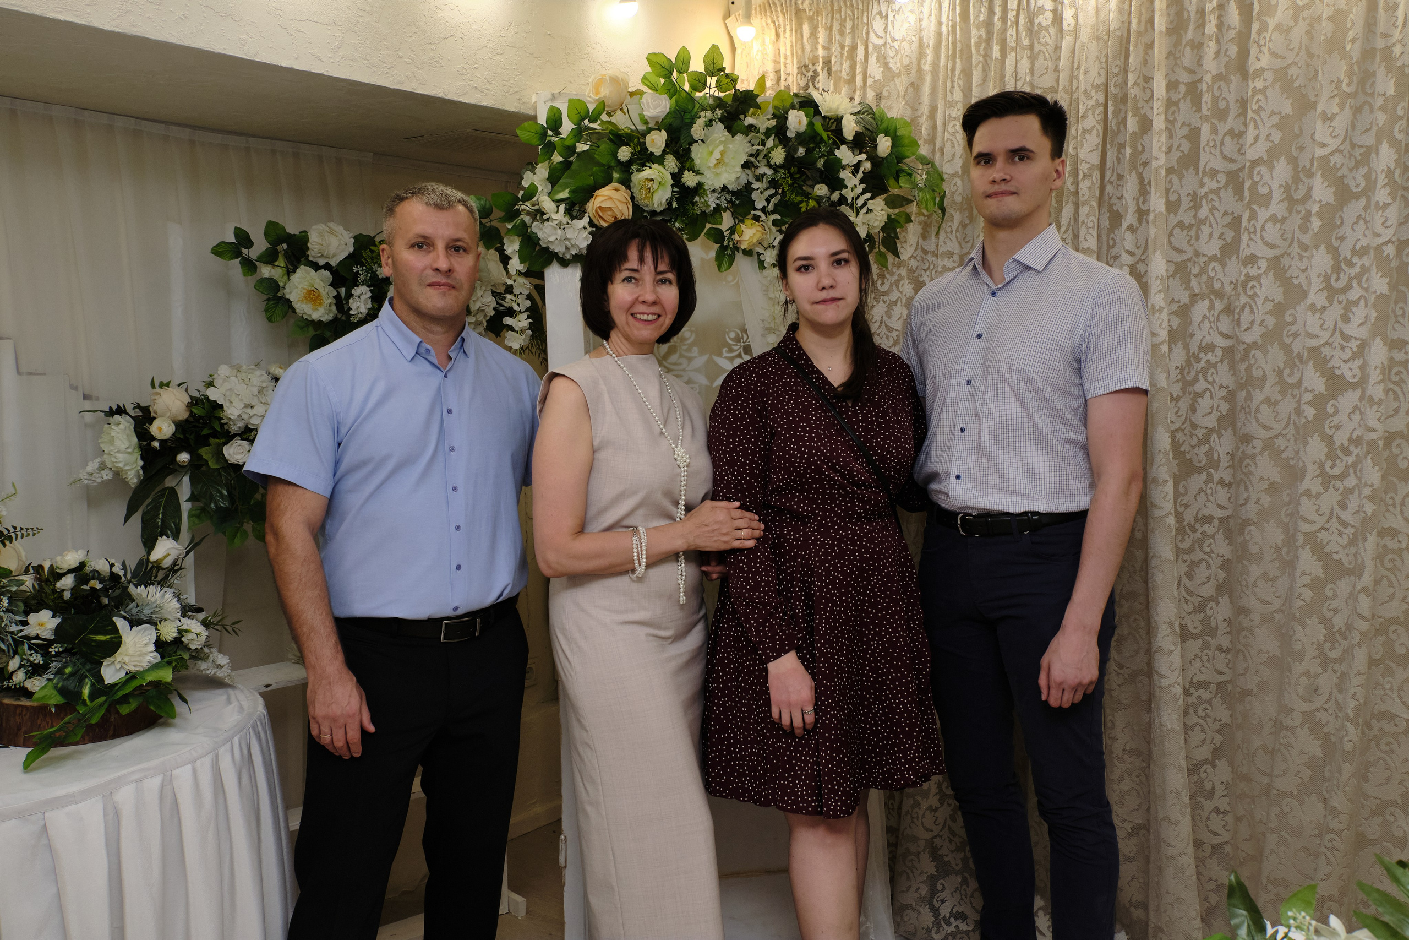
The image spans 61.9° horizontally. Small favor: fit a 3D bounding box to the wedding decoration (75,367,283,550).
[{"bbox_3d":[-1.047,-0.026,2.400,0.460,0.370,0.330,-3,5,-18],"label":"wedding decoration"}]

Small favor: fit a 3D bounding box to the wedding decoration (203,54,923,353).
[{"bbox_3d":[-0.275,-0.577,2.560,1.550,0.650,0.450,-2,5,-6],"label":"wedding decoration"}]

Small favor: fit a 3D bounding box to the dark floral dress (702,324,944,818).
[{"bbox_3d":[0.217,0.174,2.150,0.430,0.885,0.310,-2,5,-11],"label":"dark floral dress"}]

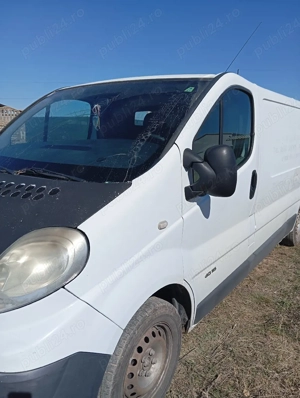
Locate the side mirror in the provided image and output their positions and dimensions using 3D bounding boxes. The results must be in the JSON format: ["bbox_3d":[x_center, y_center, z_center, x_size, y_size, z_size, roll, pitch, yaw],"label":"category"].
[{"bbox_3d":[0.329,-0.137,1.719,0.235,0.300,0.180,10,16,36],"label":"side mirror"}]

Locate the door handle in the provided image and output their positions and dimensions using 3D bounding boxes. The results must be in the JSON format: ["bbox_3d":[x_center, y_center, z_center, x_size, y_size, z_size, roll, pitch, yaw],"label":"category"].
[{"bbox_3d":[0.776,-0.106,2.431,0.035,0.200,0.070,10,16,36],"label":"door handle"}]

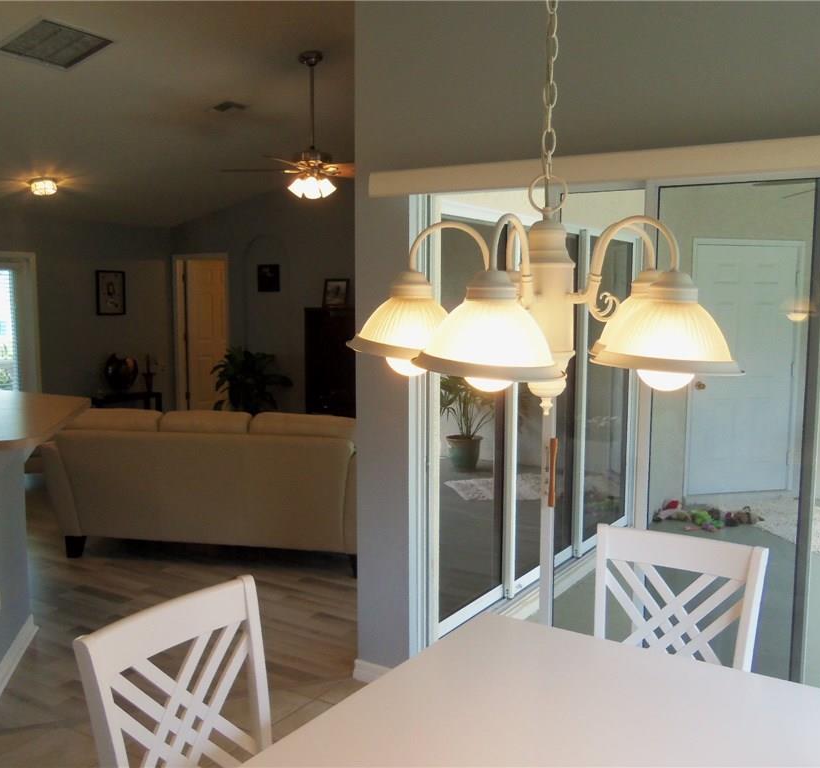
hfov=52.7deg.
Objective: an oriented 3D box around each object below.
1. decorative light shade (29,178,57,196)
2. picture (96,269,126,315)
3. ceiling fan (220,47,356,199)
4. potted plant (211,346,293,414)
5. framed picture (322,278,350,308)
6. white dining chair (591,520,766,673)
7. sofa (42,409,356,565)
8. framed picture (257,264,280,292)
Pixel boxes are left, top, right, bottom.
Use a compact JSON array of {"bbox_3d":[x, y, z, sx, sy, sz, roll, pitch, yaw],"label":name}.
[{"bbox_3d":[-3.312,-1.788,7.497,0.250,0.110,0.250,4,7,34],"label":"decorative light shade"},{"bbox_3d":[-3.413,-1.039,9.455,0.030,0.495,0.396,4,7,34],"label":"picture"},{"bbox_3d":[-0.693,-1.819,5.821,1.300,1.032,1.300,4,7,34],"label":"ceiling fan"},{"bbox_3d":[-1.583,0.183,8.293,0.800,1.094,0.800,4,7,34],"label":"potted plant"},{"bbox_3d":[-0.727,-0.887,8.162,0.315,0.300,0.050,4,-5,34],"label":"framed picture"},{"bbox_3d":[0.619,0.923,2.158,0.465,0.950,0.540,4,7,31],"label":"white dining chair"},{"bbox_3d":[-1.137,0.606,5.251,2.078,0.900,0.950,1,6,9],"label":"sofa"},{"bbox_3d":[-1.551,-1.160,9.111,0.334,0.297,0.030,4,7,34],"label":"framed picture"}]

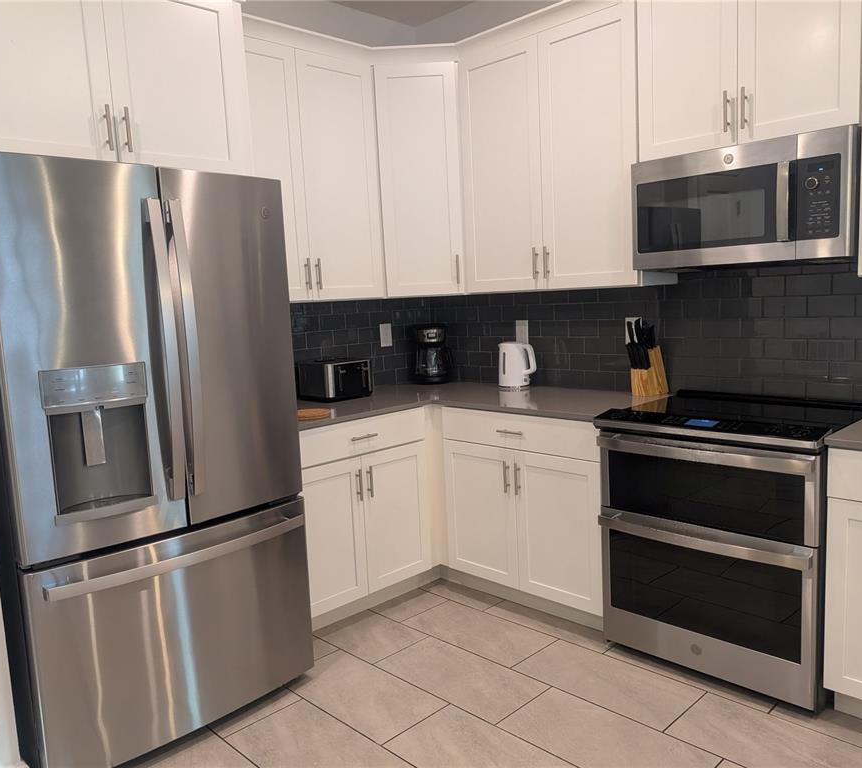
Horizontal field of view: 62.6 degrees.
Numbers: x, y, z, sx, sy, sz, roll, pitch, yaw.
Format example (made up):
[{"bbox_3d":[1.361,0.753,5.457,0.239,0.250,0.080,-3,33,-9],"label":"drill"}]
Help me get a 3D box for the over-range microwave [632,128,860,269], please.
[{"bbox_3d":[1.195,-0.646,2.640,0.430,0.411,0.759,-9,9,-44],"label":"over-range microwave"}]

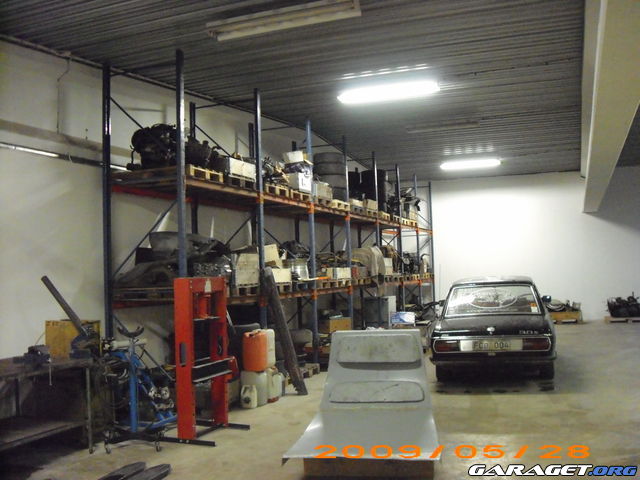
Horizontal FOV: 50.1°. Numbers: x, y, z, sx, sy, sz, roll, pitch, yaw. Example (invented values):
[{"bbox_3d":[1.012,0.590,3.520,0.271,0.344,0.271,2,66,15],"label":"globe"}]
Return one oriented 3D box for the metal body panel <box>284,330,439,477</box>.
[{"bbox_3d":[0.442,1.352,5.876,1.130,1.020,1.320,-3,-3,12],"label":"metal body panel"}]

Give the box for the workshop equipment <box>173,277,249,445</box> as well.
[{"bbox_3d":[-1.203,1.201,7.043,0.680,1.610,0.720,-3,-3,24],"label":"workshop equipment"}]

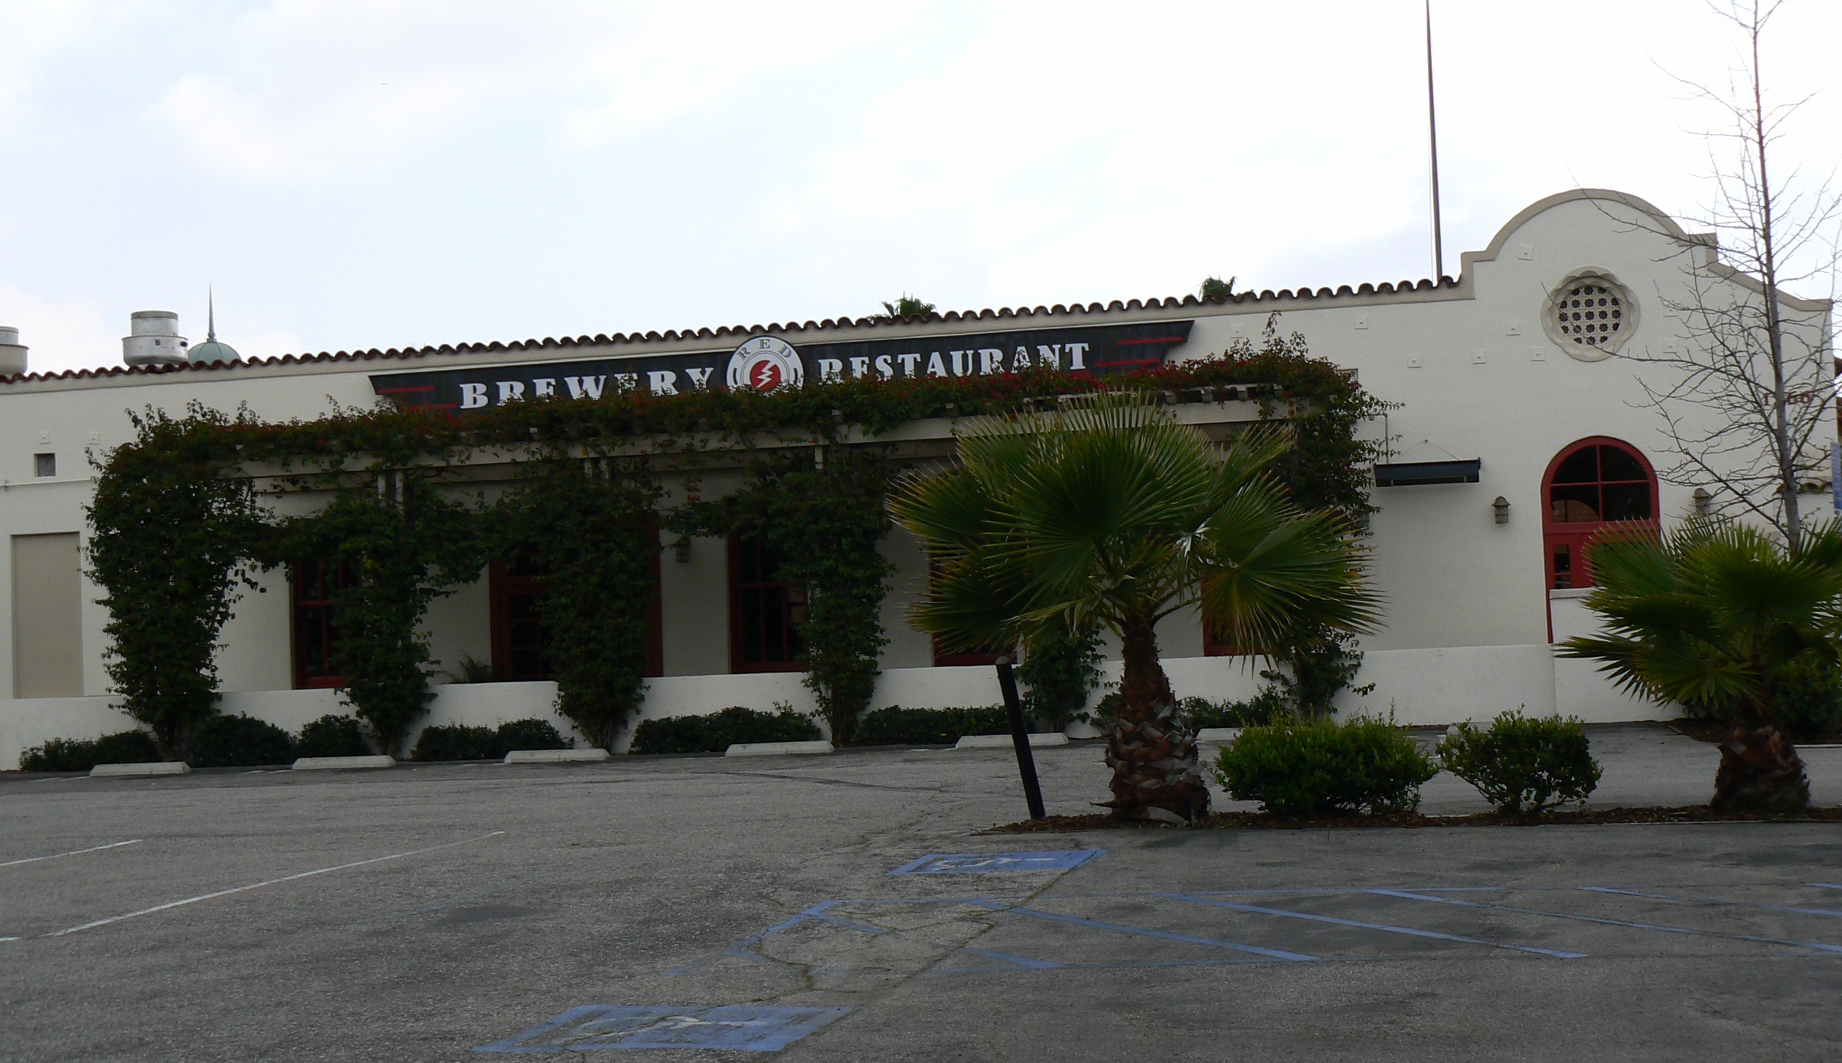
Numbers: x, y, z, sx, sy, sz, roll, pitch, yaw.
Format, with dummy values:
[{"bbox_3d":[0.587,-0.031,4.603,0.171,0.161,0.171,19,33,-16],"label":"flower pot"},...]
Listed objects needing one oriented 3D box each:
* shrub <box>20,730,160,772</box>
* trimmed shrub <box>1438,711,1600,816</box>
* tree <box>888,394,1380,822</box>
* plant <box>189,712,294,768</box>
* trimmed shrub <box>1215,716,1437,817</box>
[{"bbox_3d":[-10.807,2.873,34.600,1.700,0.520,0.750,-3,-3,13],"label":"shrub"},{"bbox_3d":[3.416,1.328,15.200,0.900,0.600,0.850,-3,-3,13],"label":"trimmed shrub"},{"bbox_3d":[1.295,0.449,15.800,2.850,2.500,2.750,-3,-3,13],"label":"tree"},{"bbox_3d":[-8.715,2.684,34.100,1.250,0.700,0.850,-3,-3,13],"label":"plant"},{"bbox_3d":[2.360,1.362,15.500,1.250,0.580,0.950,-3,-3,13],"label":"trimmed shrub"}]

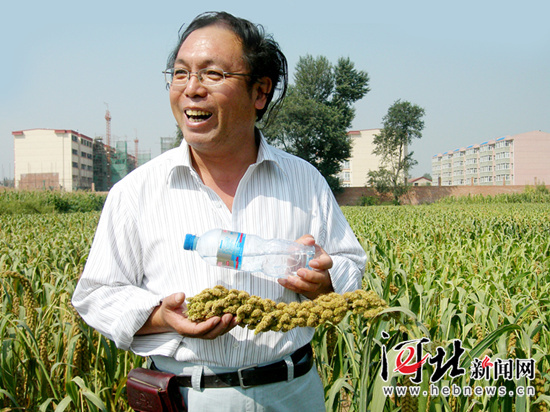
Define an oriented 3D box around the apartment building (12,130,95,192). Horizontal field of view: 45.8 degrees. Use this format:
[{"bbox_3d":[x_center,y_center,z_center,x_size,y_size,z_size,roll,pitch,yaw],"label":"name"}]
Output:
[{"bbox_3d":[-51.500,-8.500,154.000,13.000,16.800,20.000,0,1,-2],"label":"apartment building"}]

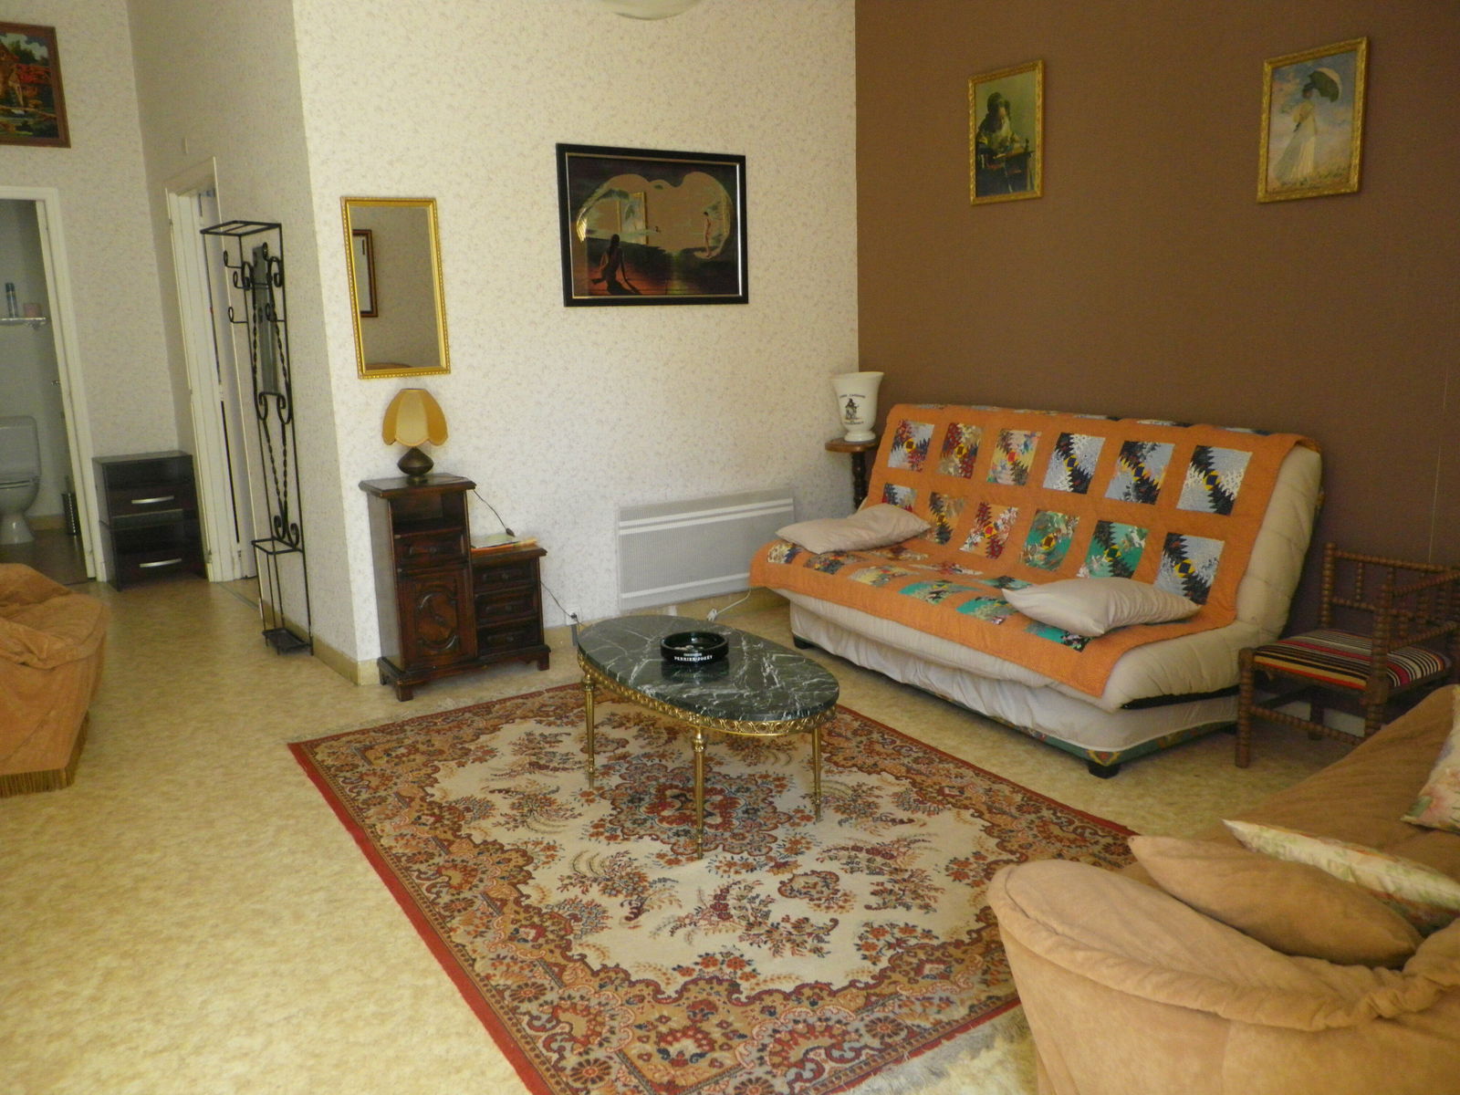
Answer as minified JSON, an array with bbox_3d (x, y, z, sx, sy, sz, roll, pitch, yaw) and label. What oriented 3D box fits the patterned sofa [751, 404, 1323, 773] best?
[{"bbox_3d":[0.932,0.035,4.183,0.868,0.961,1.916,-8,13,-30],"label":"patterned sofa"}]

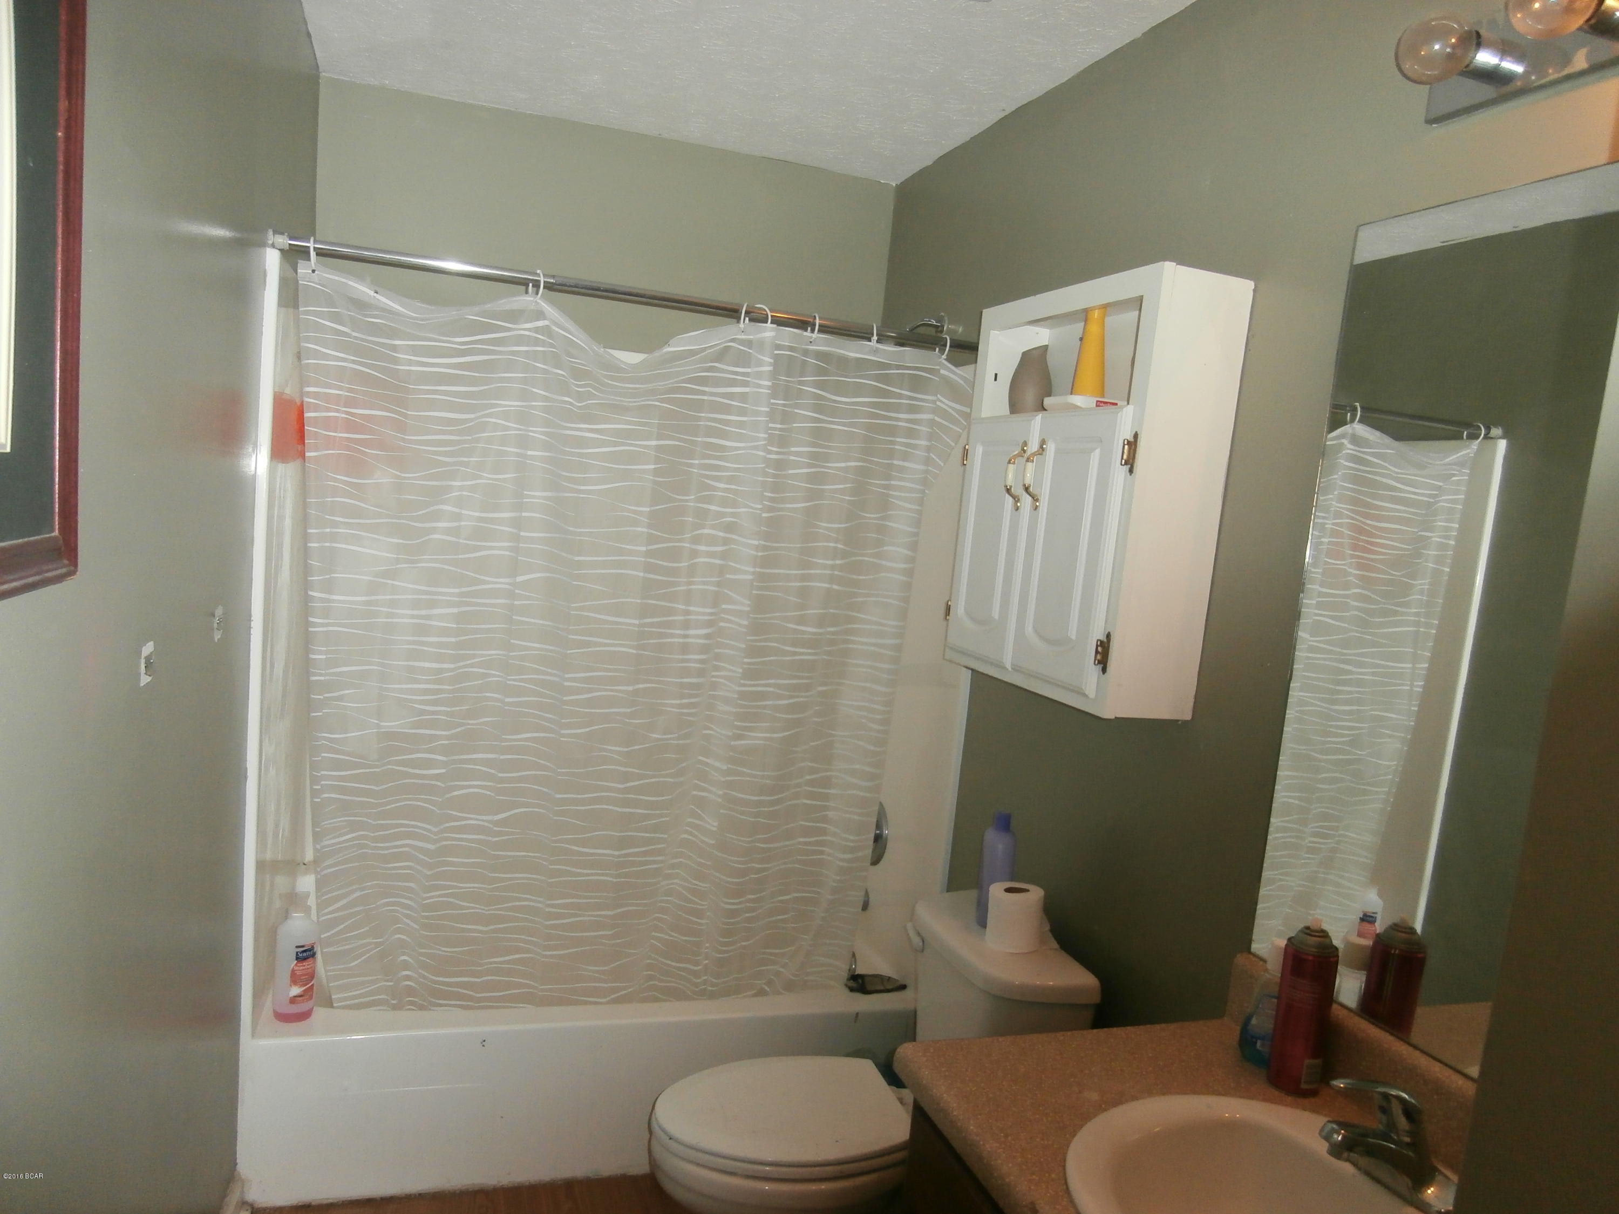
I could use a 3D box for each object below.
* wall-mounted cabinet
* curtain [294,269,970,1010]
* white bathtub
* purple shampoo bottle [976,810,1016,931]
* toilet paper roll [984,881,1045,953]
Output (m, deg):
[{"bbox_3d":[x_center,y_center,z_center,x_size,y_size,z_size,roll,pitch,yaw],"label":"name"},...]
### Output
[{"bbox_3d":[0.496,-0.211,2.095,0.176,0.720,0.612,3,6,-19],"label":"wall-mounted cabinet"},{"bbox_3d":[-0.374,0.176,2.438,1.410,1.600,0.150,3,6,-19],"label":"curtain"},{"bbox_3d":[-0.557,1.034,2.866,1.524,0.370,0.790,3,6,-19],"label":"white bathtub"},{"bbox_3d":[0.380,0.521,2.252,0.062,0.222,0.055,9,7,31],"label":"purple shampoo bottle"},{"bbox_3d":[0.394,0.594,2.147,0.107,0.104,0.107,5,6,-1],"label":"toilet paper roll"}]

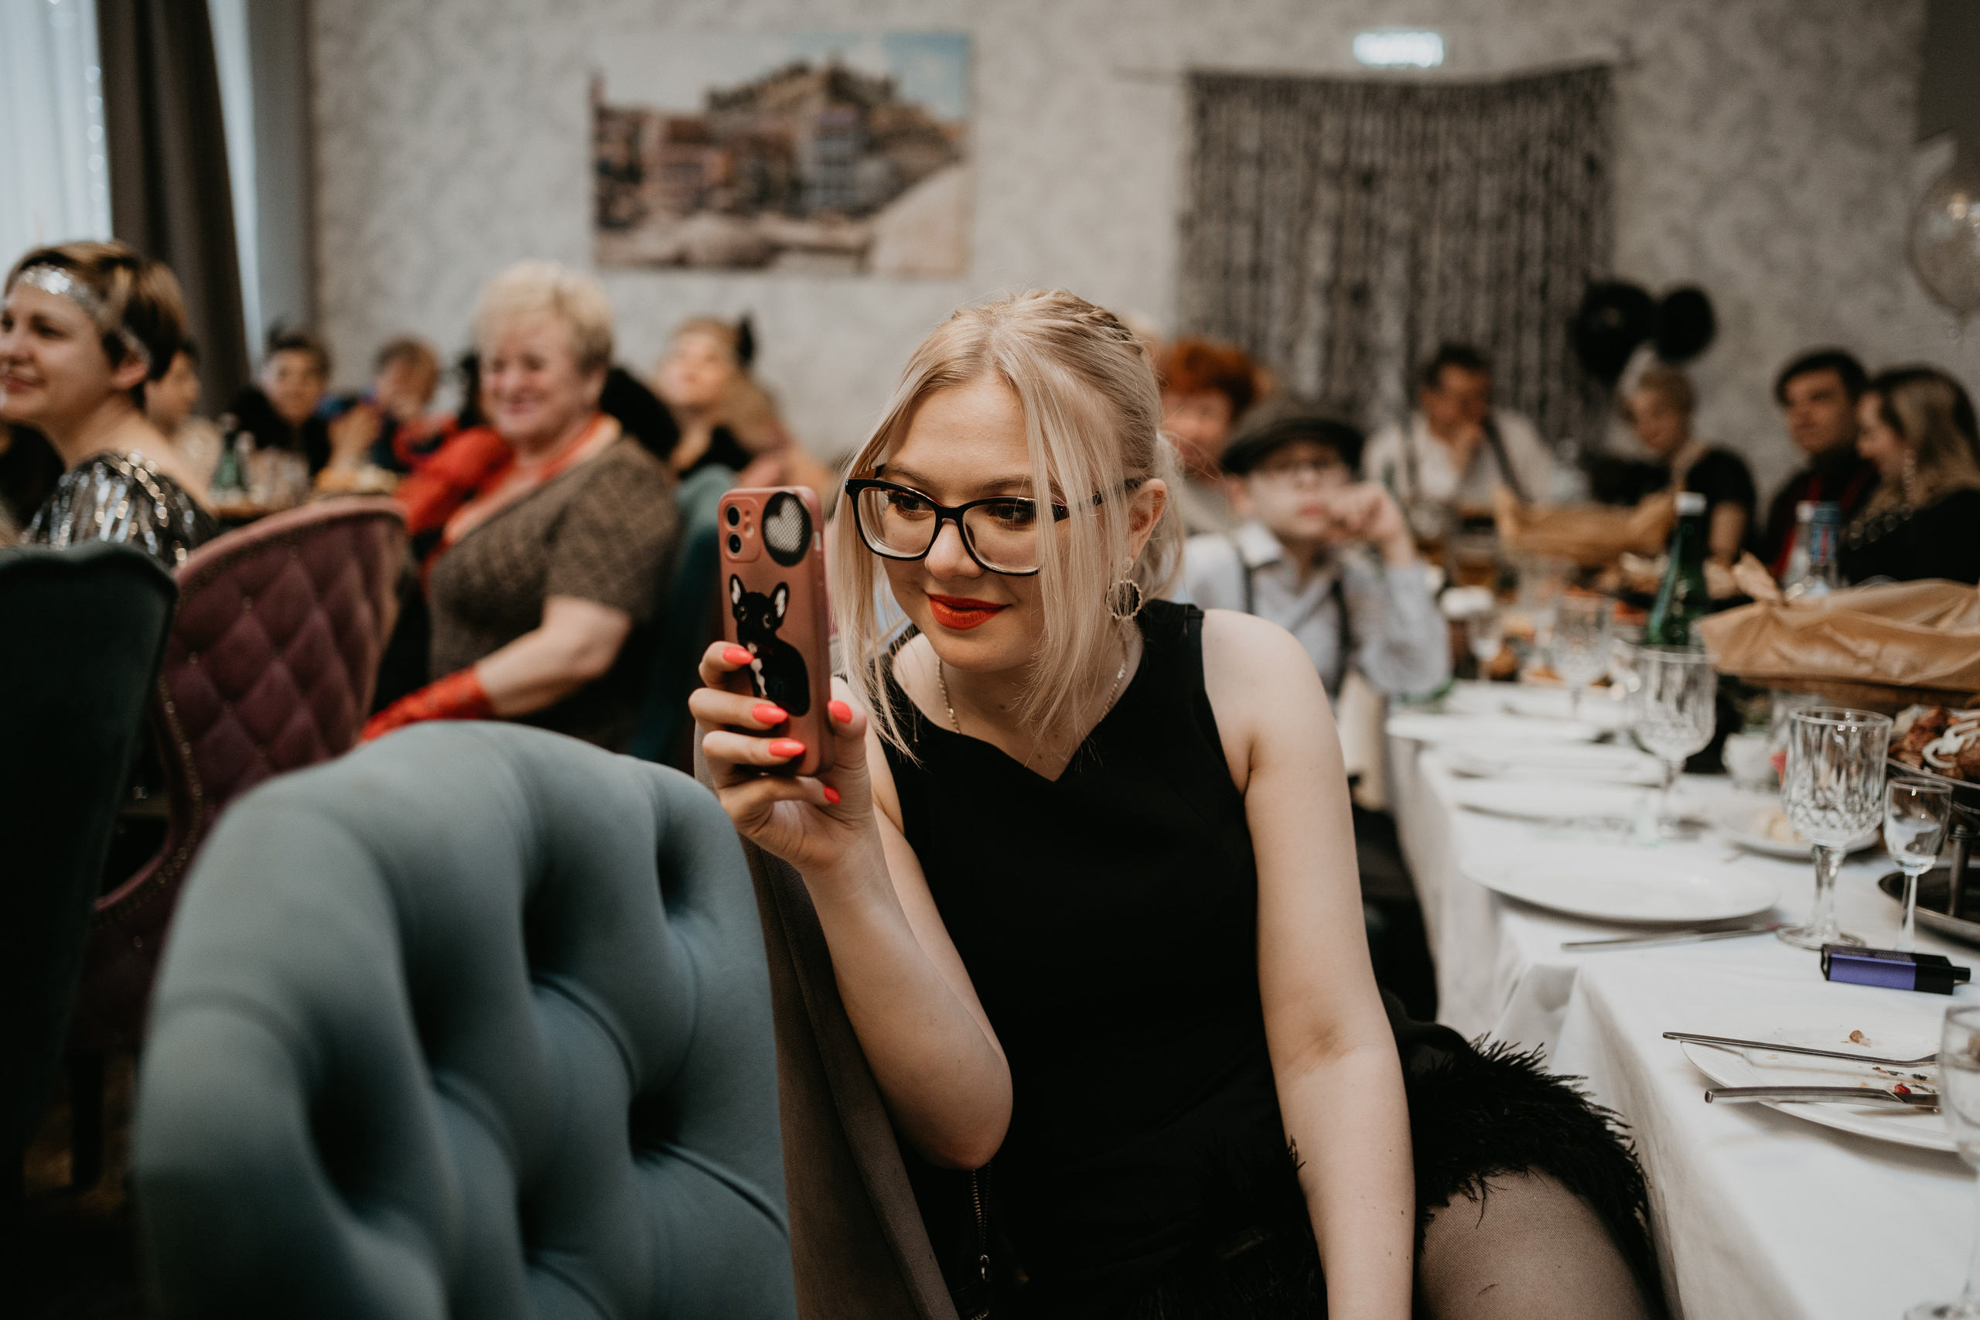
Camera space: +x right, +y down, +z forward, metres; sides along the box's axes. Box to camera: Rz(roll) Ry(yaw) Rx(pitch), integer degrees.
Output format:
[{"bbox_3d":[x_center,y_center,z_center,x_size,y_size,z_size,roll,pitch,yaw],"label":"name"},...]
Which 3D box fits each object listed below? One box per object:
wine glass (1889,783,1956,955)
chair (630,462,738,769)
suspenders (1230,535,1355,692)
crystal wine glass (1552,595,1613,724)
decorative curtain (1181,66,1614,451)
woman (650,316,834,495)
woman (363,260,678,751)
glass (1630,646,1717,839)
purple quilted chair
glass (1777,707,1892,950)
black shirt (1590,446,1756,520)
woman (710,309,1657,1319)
[{"bbox_3d":[0.714,0.161,1.490,0.053,0.131,0.053,1,8,0],"label":"wine glass"},{"bbox_3d":[-0.665,0.227,2.917,0.620,1.020,0.560,0,8,-6],"label":"chair"},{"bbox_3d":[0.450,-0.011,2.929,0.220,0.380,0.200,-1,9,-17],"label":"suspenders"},{"bbox_3d":[0.788,-0.019,2.558,0.083,0.176,0.083,1,8,0],"label":"crystal wine glass"},{"bbox_3d":[1.233,-0.777,5.946,1.320,2.000,0.100,2,9,8],"label":"decorative curtain"},{"bbox_3d":[-0.617,-0.158,4.629,0.500,1.280,0.650,8,11,36],"label":"woman"},{"bbox_3d":[-0.753,0.112,2.728,0.700,1.300,0.520,-4,10,-30],"label":"woman"},{"bbox_3d":[0.663,0.080,1.866,0.083,0.178,0.083,1,8,0],"label":"glass"},{"bbox_3d":[-1.107,0.290,2.493,0.620,1.000,0.560,4,9,16],"label":"purple quilted chair"},{"bbox_3d":[0.660,0.133,1.511,0.083,0.178,0.083,1,8,0],"label":"glass"},{"bbox_3d":[1.650,-0.280,4.660,0.430,0.500,0.280,6,10,30],"label":"black shirt"},{"bbox_3d":[0.091,0.386,1.250,0.550,1.230,0.600,0,8,-6],"label":"woman"}]

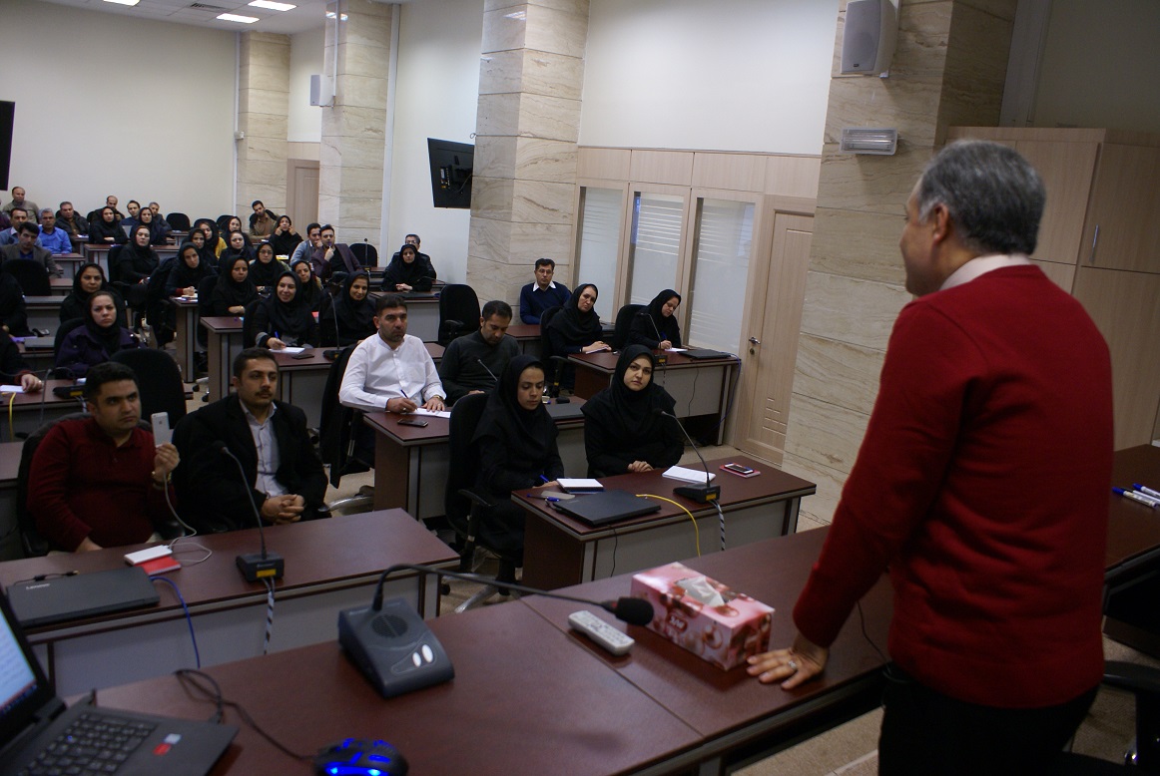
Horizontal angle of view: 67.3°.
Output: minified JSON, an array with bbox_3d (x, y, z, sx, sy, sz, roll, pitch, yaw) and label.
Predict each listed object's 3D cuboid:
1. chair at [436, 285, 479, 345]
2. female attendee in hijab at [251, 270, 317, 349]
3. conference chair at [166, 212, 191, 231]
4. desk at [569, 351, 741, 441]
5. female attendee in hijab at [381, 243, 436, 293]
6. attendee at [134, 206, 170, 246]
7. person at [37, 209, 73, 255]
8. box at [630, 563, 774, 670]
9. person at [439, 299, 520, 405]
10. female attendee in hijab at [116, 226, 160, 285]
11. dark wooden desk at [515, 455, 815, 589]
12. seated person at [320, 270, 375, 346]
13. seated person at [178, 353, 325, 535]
[{"bbox_3d":[-1.167,-0.533,8.997,0.620,1.040,0.640,-5,15,-35],"label":"chair"},{"bbox_3d":[-2.242,-0.242,6.666,0.540,1.310,0.820,-2,14,-28],"label":"female attendee in hijab"},{"bbox_3d":[-6.890,-2.445,15.075,0.580,1.060,0.600,-5,16,-36],"label":"conference chair"},{"bbox_3d":[0.622,0.114,7.343,1.399,0.737,0.529,-5,15,-35],"label":"desk"},{"bbox_3d":[-2.046,-1.047,10.421,0.620,1.310,0.800,-1,13,-24],"label":"female attendee in hijab"},{"bbox_3d":[-6.158,-1.914,12.514,0.520,1.280,0.750,-5,16,-36],"label":"attendee"},{"bbox_3d":[-6.471,-1.534,10.732,0.550,1.280,0.750,-6,17,-40],"label":"person"},{"bbox_3d":[0.224,0.418,1.626,0.121,0.085,0.242,-6,16,-40],"label":"box"},{"bbox_3d":[-0.562,0.131,5.281,0.560,1.330,0.800,-4,15,-33],"label":"person"},{"bbox_3d":[-4.662,-1.064,9.333,0.520,1.280,0.750,-5,16,-36],"label":"female attendee in hijab"},{"bbox_3d":[0.398,0.829,4.071,1.430,0.750,0.550,-5,16,-36],"label":"dark wooden desk"},{"bbox_3d":[-1.798,-0.278,7.006,0.520,1.300,0.820,-2,14,-28],"label":"seated person"},{"bbox_3d":[-1.241,0.535,3.477,0.600,1.320,0.800,-6,16,-38],"label":"seated person"}]

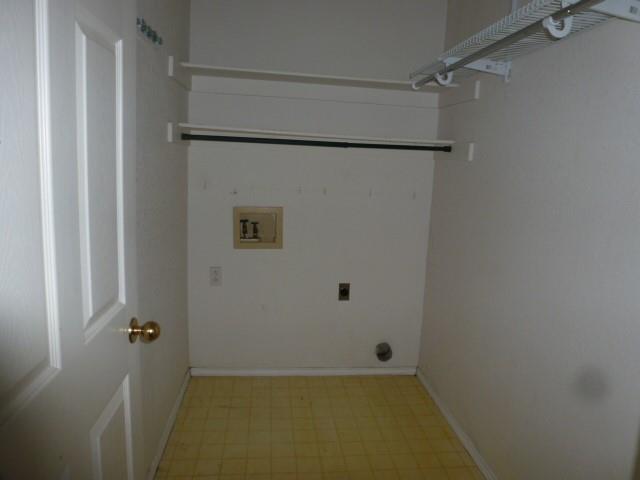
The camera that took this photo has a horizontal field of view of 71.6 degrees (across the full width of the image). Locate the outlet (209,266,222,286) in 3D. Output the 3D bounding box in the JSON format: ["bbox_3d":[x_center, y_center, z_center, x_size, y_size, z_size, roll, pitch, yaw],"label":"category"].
[{"bbox_3d":[-0.637,0.228,2.719,0.072,0.116,0.009,2,9,-7],"label":"outlet"}]

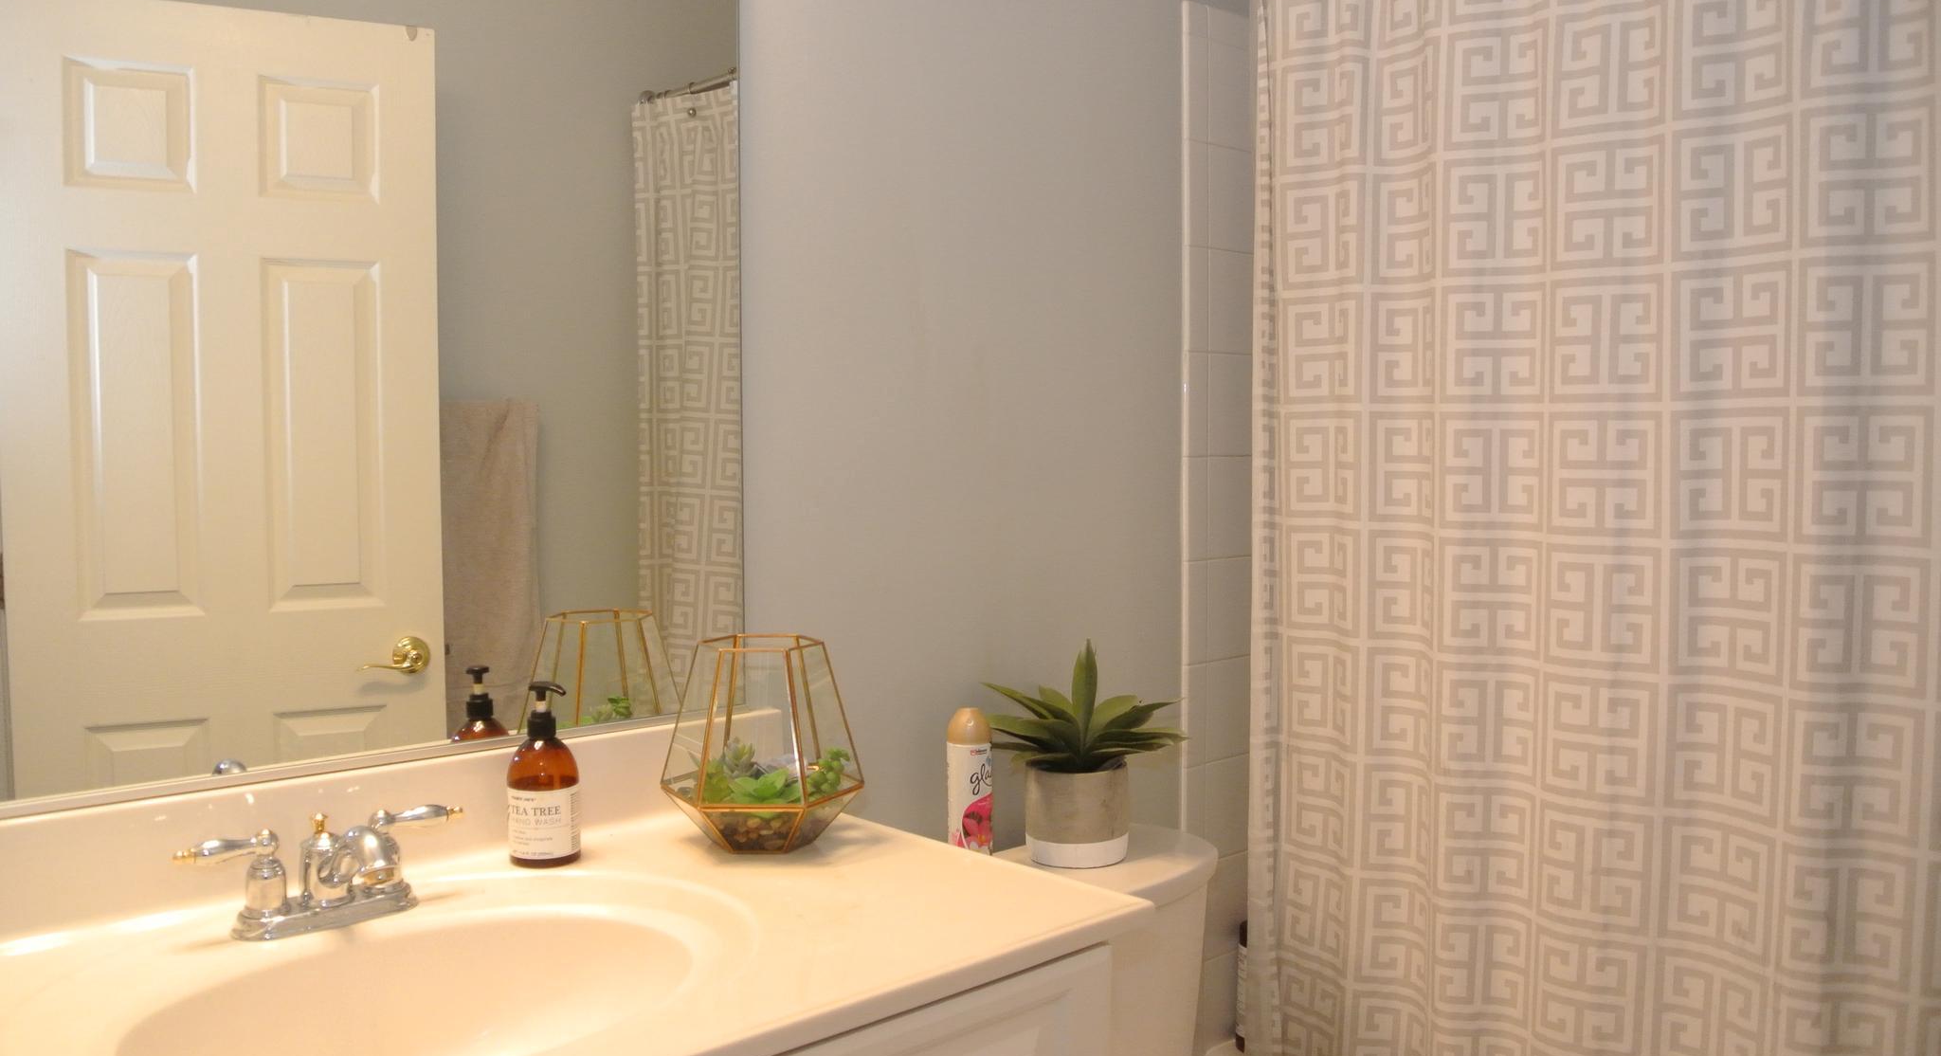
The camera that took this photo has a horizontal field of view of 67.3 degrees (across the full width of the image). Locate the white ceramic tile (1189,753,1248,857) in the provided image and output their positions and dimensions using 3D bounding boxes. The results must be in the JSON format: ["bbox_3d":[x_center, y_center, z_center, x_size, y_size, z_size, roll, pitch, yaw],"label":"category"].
[{"bbox_3d":[0.382,0.431,2.246,0.150,0.153,0.010,-2,4,-43],"label":"white ceramic tile"}]

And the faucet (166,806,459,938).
[{"bbox_3d":[-0.505,0.282,1.183,0.232,0.092,0.147,-2,4,-43],"label":"faucet"}]

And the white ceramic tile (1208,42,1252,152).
[{"bbox_3d":[0.408,-0.659,2.224,0.150,0.153,0.010,-2,4,-43],"label":"white ceramic tile"}]

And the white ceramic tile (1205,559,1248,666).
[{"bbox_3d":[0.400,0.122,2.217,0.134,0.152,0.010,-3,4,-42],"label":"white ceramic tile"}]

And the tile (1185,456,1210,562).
[{"bbox_3d":[0.336,-0.030,2.183,0.060,0.153,0.010,-2,4,-43],"label":"tile"}]

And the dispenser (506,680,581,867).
[{"bbox_3d":[-0.409,0.232,1.398,0.067,0.172,0.067,0,3,0],"label":"dispenser"}]

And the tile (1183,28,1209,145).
[{"bbox_3d":[0.325,-0.641,2.110,0.057,0.152,0.010,-3,4,-42],"label":"tile"}]

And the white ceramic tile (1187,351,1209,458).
[{"bbox_3d":[0.335,-0.185,2.175,0.060,0.153,0.010,-2,4,-43],"label":"white ceramic tile"}]

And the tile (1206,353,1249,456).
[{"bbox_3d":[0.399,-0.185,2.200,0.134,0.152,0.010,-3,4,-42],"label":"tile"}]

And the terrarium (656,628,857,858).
[{"bbox_3d":[-0.208,0.215,1.457,0.203,0.201,0.178,0,3,-1],"label":"terrarium"}]

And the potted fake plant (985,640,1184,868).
[{"bbox_3d":[0.143,0.276,1.820,0.258,0.275,0.245,0,3,0],"label":"potted fake plant"}]

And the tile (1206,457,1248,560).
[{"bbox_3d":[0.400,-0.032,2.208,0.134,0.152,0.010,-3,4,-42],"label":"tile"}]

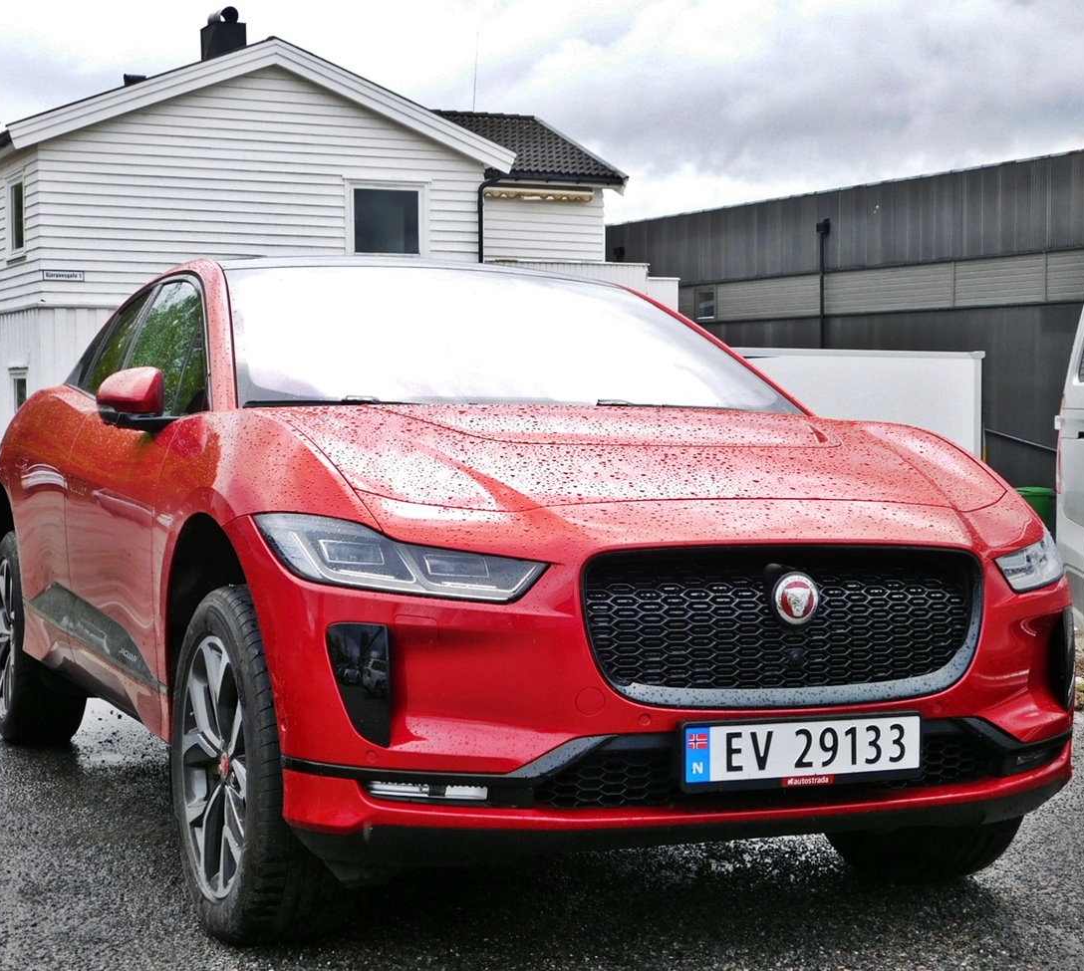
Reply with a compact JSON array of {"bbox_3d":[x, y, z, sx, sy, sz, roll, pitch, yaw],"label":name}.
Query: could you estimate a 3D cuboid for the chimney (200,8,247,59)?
[{"bbox_3d":[-5.349,-7.568,28.300,0.560,0.900,0.600,-1,2,-28],"label":"chimney"}]

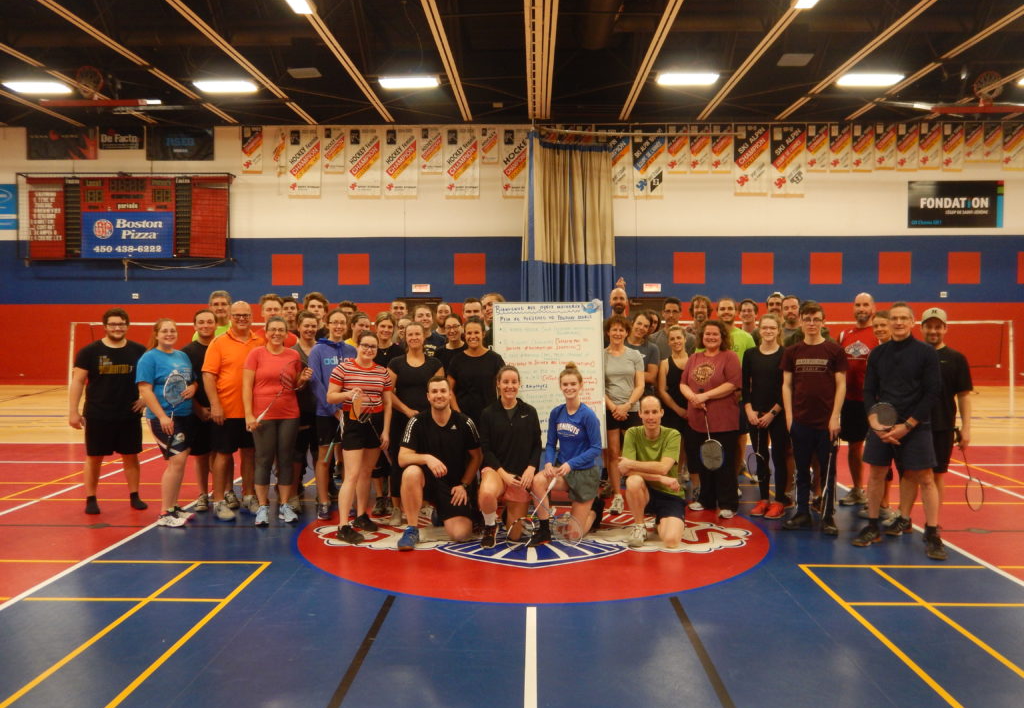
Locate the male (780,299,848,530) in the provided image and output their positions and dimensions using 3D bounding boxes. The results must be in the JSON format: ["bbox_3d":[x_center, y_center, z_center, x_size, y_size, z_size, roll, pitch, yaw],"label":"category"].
[{"bbox_3d":[2.303,0.466,6.567,0.490,1.740,0.340,0,2,14],"label":"male"}]

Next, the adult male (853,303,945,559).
[{"bbox_3d":[2.722,0.503,6.079,0.620,1.740,0.460,1,2,21],"label":"adult male"}]

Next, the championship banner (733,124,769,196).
[{"bbox_3d":[5.597,-4.531,20.067,0.844,1.685,0.040,0,2,1],"label":"championship banner"}]

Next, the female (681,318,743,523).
[{"bbox_3d":[1.681,0.524,7.237,0.540,1.610,0.460,1,2,19],"label":"female"}]

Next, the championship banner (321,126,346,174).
[{"bbox_3d":[-4.372,-5.014,21.163,0.533,1.162,0.030,0,2,1],"label":"championship banner"}]

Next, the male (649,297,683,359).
[{"bbox_3d":[1.532,0.376,8.139,0.520,1.820,0.330,0,2,5],"label":"male"}]

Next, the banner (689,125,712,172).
[{"bbox_3d":[4.537,-4.949,20.678,0.516,1.178,0.050,0,2,1],"label":"banner"}]

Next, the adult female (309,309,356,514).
[{"bbox_3d":[-1.458,0.484,7.006,0.460,1.701,0.340,-1,2,-13],"label":"adult female"}]

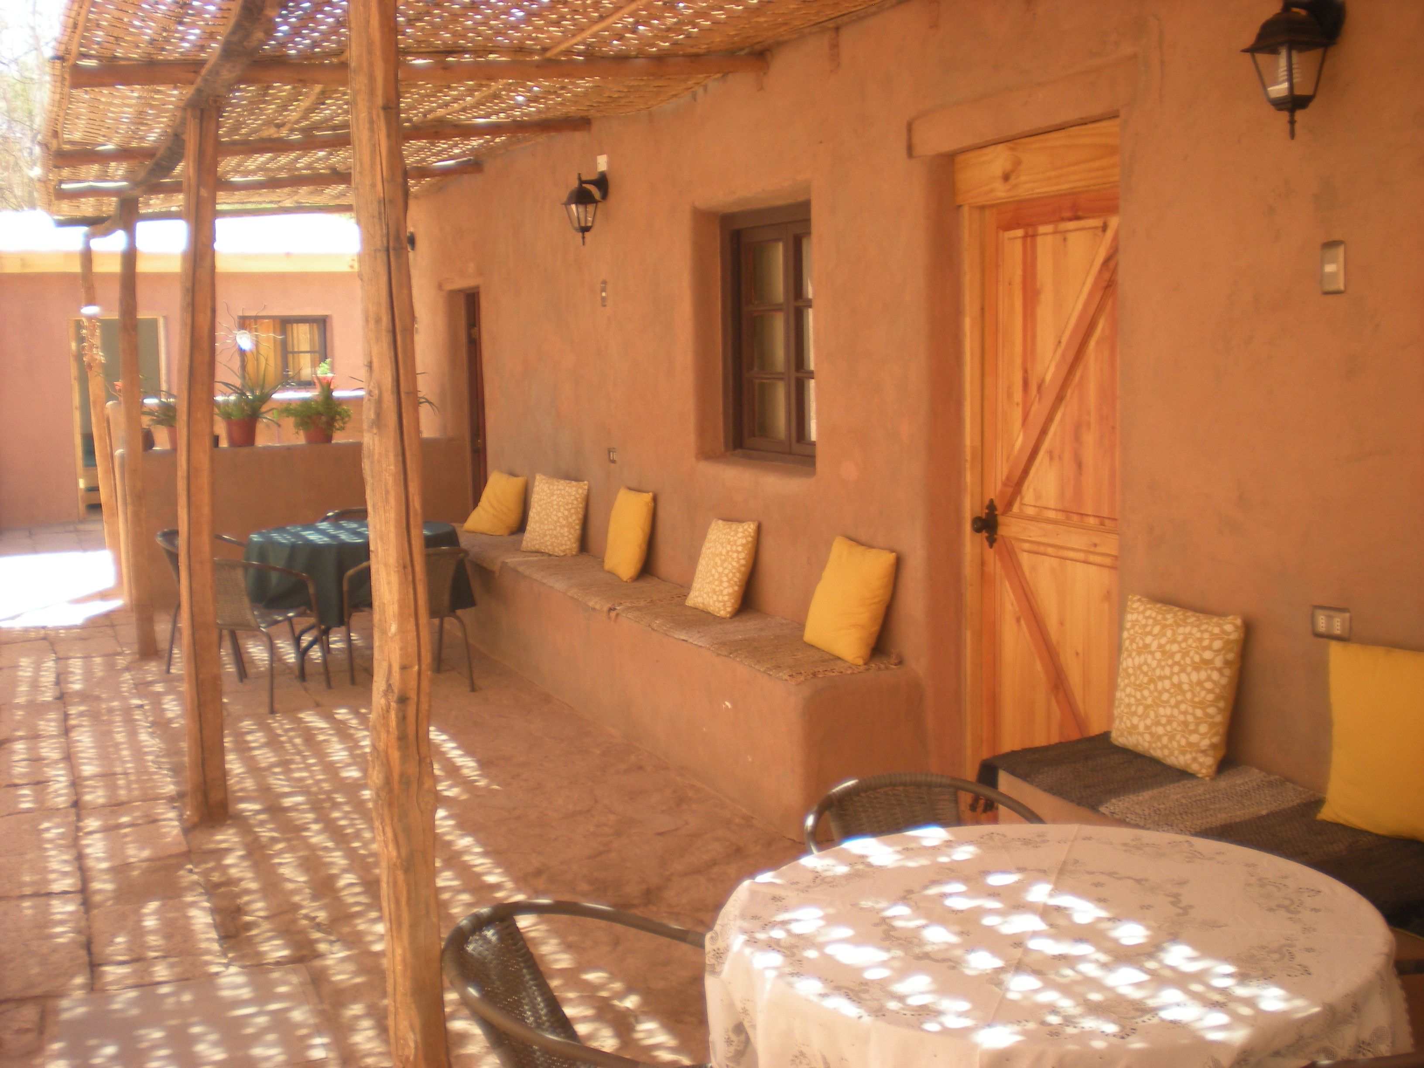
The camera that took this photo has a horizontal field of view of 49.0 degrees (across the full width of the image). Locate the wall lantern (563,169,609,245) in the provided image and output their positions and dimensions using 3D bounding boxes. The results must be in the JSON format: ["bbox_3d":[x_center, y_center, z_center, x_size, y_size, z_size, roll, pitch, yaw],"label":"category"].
[{"bbox_3d":[-0.618,-1.591,7.632,0.230,0.365,0.195,-4,8,-24],"label":"wall lantern"}]

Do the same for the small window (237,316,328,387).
[{"bbox_3d":[-4.511,-1.914,16.404,0.917,0.747,0.120,-4,7,-22],"label":"small window"}]

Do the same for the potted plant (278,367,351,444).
[{"bbox_3d":[-2.695,-0.868,10.622,0.490,0.500,0.460,-4,7,-22],"label":"potted plant"}]

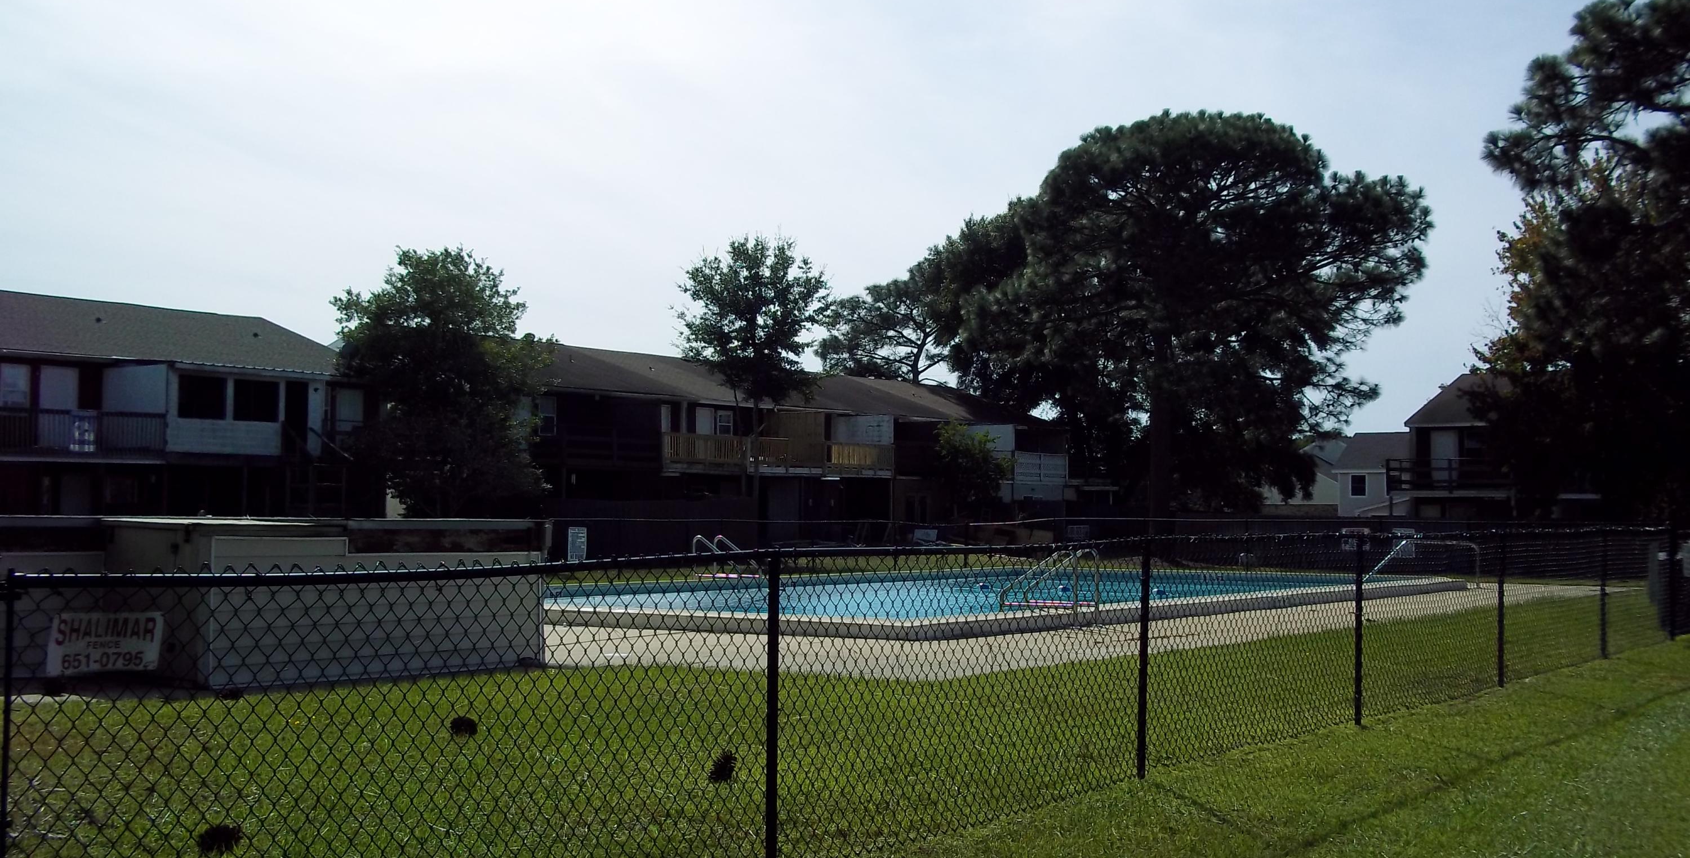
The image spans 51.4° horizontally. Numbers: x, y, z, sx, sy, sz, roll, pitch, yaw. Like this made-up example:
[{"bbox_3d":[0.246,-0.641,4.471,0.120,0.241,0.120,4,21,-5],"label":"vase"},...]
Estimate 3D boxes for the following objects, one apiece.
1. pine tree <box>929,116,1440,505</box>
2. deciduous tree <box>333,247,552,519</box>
[{"bbox_3d":[8.514,-2.410,44.216,12.000,11.190,11.000,0,-2,11],"label":"pine tree"},{"bbox_3d":[-10.189,-0.641,44.642,5.400,7.930,5.200,1,-2,-13],"label":"deciduous tree"}]

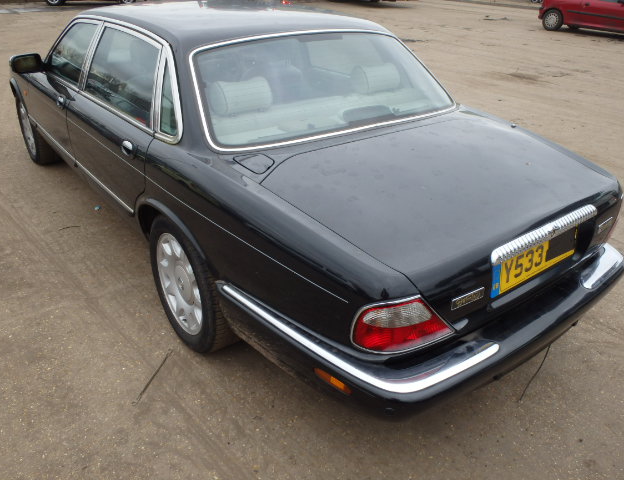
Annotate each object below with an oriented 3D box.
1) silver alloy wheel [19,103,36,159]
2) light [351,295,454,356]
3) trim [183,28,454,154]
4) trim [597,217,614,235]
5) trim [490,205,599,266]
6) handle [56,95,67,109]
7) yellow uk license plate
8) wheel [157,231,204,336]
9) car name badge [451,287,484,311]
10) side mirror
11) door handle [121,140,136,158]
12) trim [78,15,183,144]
[{"bbox_3d":[-2.357,-0.968,4.452,0.170,0.470,0.470,-19,34,-33],"label":"silver alloy wheel"},{"bbox_3d":[0.253,0.219,1.453,0.310,0.170,0.150,-12,31,-25],"label":"light"},{"bbox_3d":[0.098,-0.750,2.404,1.460,0.110,0.500,-19,72,-33],"label":"trim"},{"bbox_3d":[1.139,-0.050,2.011,0.134,0.037,0.012,-21,26,-38],"label":"trim"},{"bbox_3d":[0.796,-0.036,1.738,0.640,0.058,0.050,-19,34,-33],"label":"trim"},{"bbox_3d":[-1.463,-0.805,3.030,0.045,0.070,0.150,-19,34,-33],"label":"handle"},{"bbox_3d":[0.785,0.067,1.805,0.520,0.111,0.012,-19,24,-33],"label":"yellow uk license plate"},{"bbox_3d":[-0.536,0.180,2.369,0.170,0.470,0.470,-19,34,-33],"label":"wheel"},{"bbox_3d":[0.464,0.176,1.546,0.134,0.037,0.012,-16,23,-28],"label":"car name badge"},{"bbox_3d":[-1.810,-1.121,3.279,0.200,0.125,0.120,-19,34,-33],"label":"side mirror"},{"bbox_3d":[-0.805,-0.396,2.274,0.045,0.070,0.150,-19,34,-33],"label":"door handle"},{"bbox_3d":[-0.879,-0.804,2.476,0.100,0.420,1.500,11,15,-44],"label":"trim"}]

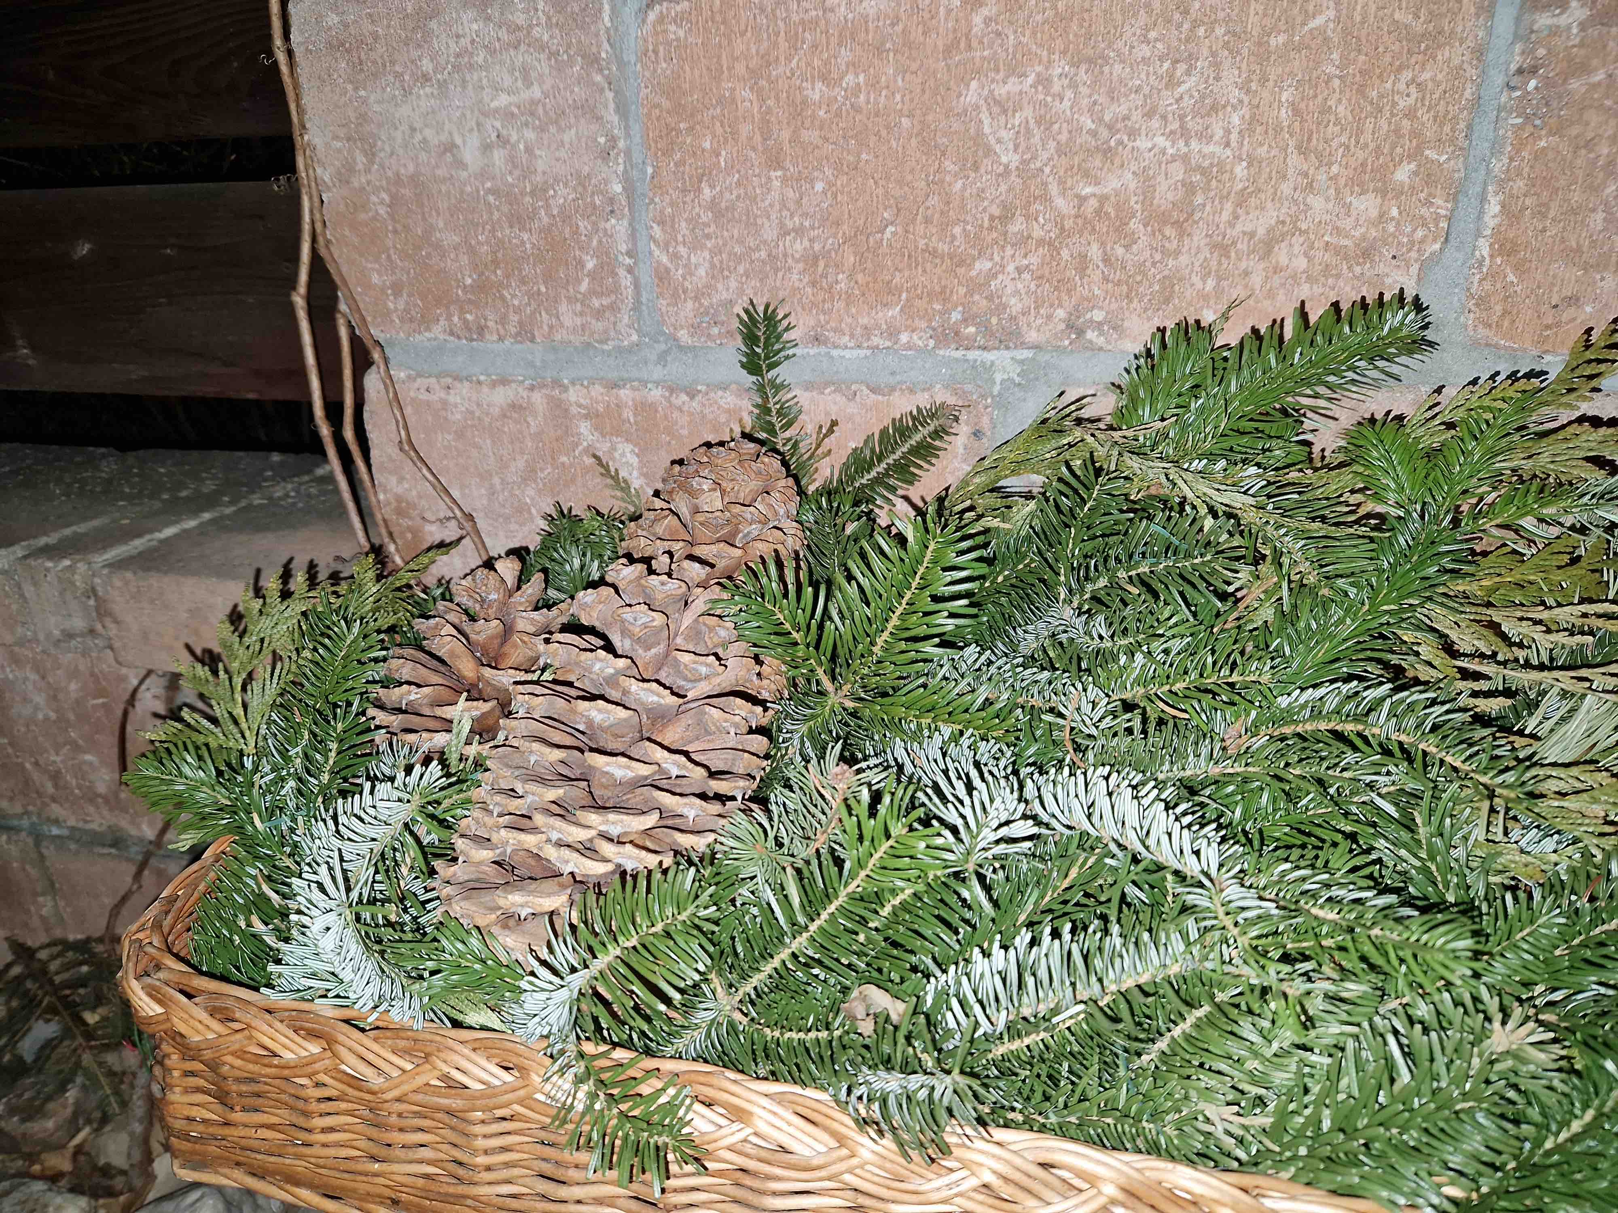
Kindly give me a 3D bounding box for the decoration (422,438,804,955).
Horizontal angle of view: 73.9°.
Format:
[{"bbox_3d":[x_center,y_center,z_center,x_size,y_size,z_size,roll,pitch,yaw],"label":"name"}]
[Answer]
[{"bbox_3d":[-0.060,0.023,0.367,0.083,0.171,0.083,24,-14,-7],"label":"decoration"}]

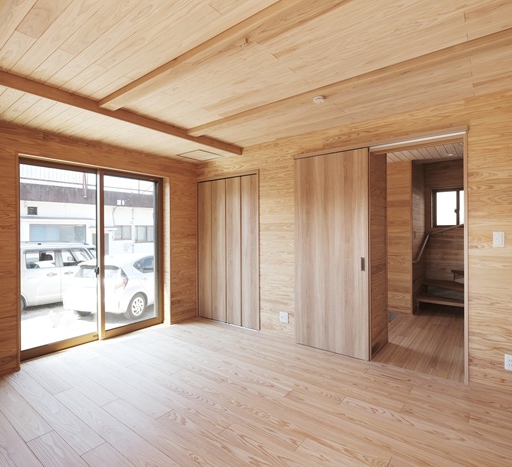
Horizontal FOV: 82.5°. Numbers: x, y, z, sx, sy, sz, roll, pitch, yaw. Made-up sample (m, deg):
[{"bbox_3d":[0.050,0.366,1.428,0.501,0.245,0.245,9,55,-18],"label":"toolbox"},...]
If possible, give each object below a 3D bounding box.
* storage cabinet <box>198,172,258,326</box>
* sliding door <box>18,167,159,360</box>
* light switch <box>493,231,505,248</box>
[{"bbox_3d":[-0.282,0.247,4.222,1.120,2.020,0.450,0,1,36],"label":"storage cabinet"},{"bbox_3d":[-1.846,0.260,3.519,0.100,2.030,1.680,0,1,36],"label":"sliding door"},{"bbox_3d":[1.935,0.052,2.324,0.070,0.119,0.010,0,1,36],"label":"light switch"}]

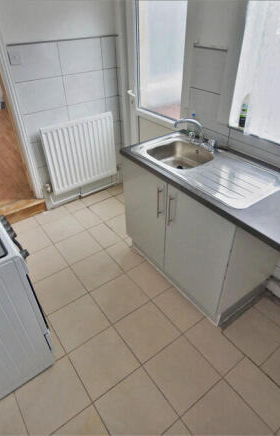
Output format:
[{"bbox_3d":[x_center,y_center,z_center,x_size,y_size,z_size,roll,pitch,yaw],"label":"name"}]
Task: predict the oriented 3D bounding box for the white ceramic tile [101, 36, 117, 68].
[{"bbox_3d":[-0.277,-1.515,2.506,0.160,0.253,0.012,-25,44,-28],"label":"white ceramic tile"}]

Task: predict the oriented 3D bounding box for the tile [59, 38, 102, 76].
[{"bbox_3d":[-0.502,-1.411,2.377,0.399,0.253,0.012,-25,44,-28],"label":"tile"}]

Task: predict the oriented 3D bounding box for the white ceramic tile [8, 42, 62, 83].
[{"bbox_3d":[-0.822,-1.261,2.192,0.399,0.253,0.012,-25,44,-28],"label":"white ceramic tile"}]

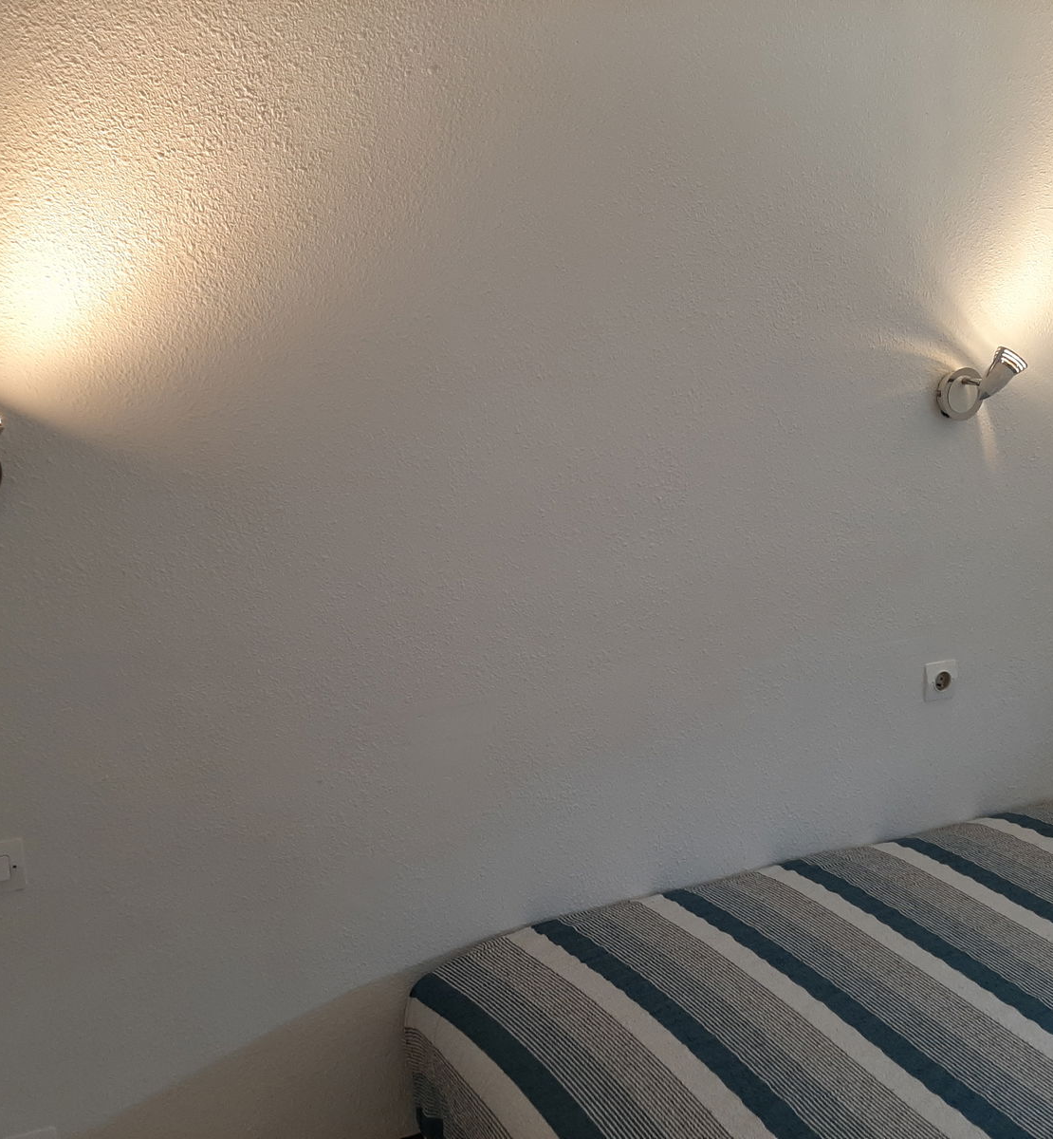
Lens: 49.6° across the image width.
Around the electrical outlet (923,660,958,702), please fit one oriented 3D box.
[{"bbox_3d":[0.871,0.236,2.386,0.081,0.081,0.012,-6,11,-22],"label":"electrical outlet"}]

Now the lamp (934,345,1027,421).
[{"bbox_3d":[0.890,-0.361,2.227,0.130,0.145,0.136,-6,11,-22],"label":"lamp"}]

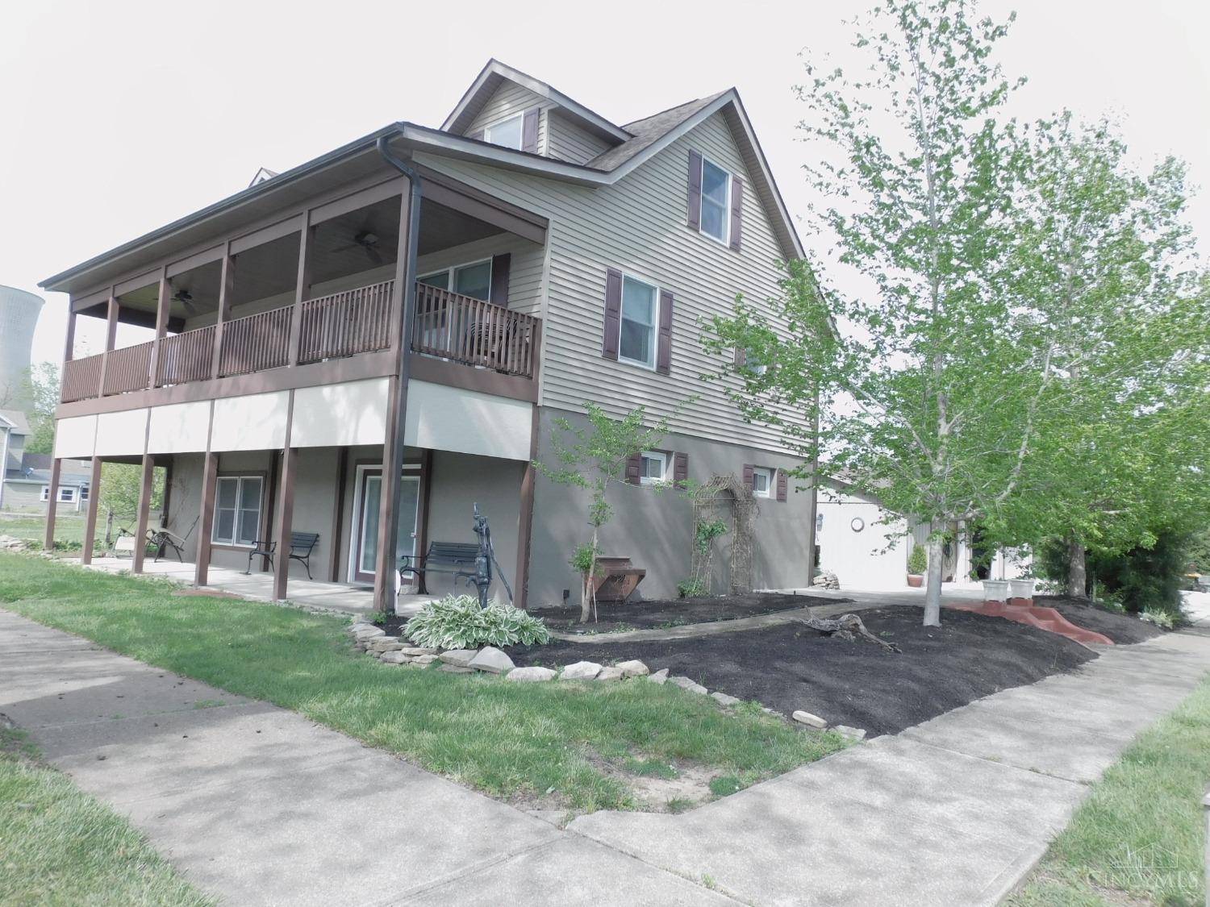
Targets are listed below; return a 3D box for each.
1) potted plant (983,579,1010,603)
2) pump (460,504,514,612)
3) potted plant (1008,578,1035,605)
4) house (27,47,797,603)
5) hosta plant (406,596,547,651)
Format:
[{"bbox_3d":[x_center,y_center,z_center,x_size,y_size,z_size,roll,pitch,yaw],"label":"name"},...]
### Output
[{"bbox_3d":[6.877,2.426,14.750,0.390,0.410,0.390,-1,-6,41],"label":"potted plant"},{"bbox_3d":[-1.206,1.187,8.600,0.520,1.330,0.250,5,-5,-25],"label":"pump"},{"bbox_3d":[7.851,2.581,15.800,0.390,0.420,0.390,-1,-6,41],"label":"potted plant"},{"bbox_3d":[-3.550,-2.116,18.399,13.200,9.300,11.700,-1,-6,41],"label":"house"},{"bbox_3d":[-1.270,1.651,8.350,1.420,0.450,1.200,4,-5,-9],"label":"hosta plant"}]

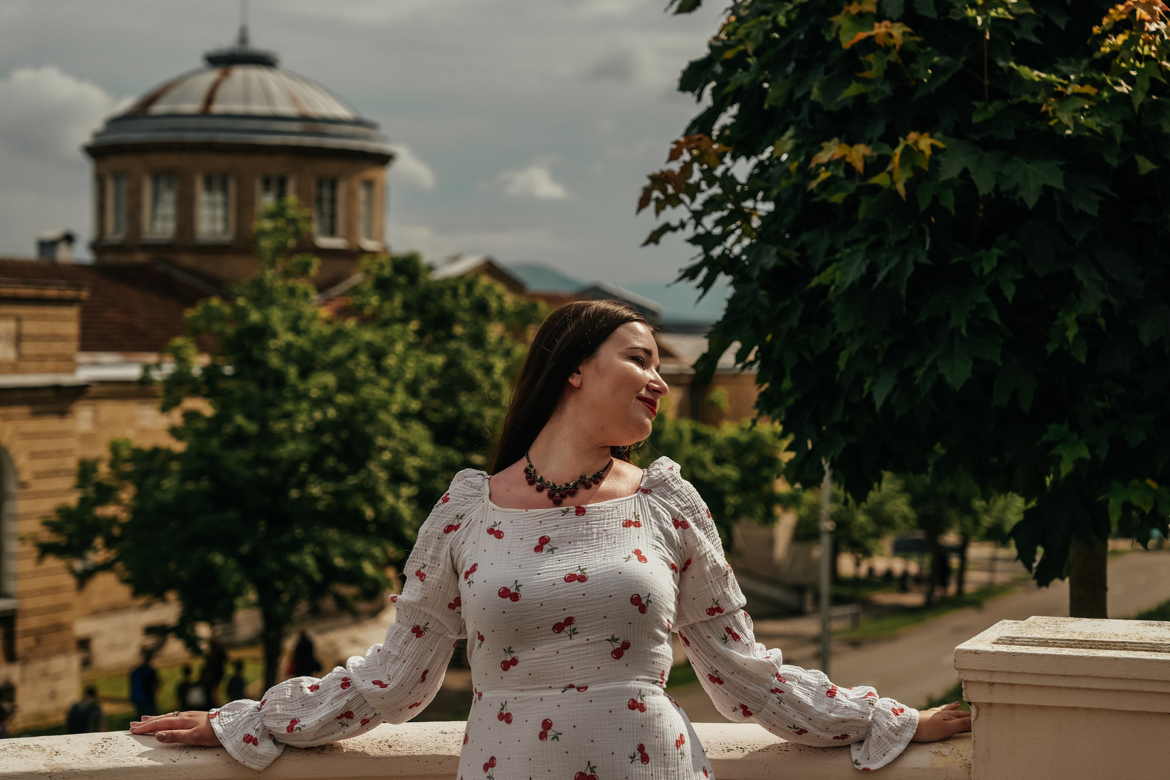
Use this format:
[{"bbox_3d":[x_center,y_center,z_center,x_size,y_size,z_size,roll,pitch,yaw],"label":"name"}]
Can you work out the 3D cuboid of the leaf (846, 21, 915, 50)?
[{"bbox_3d":[0.700,-0.840,5.400,0.160,0.075,0.100,1,2,0],"label":"leaf"}]

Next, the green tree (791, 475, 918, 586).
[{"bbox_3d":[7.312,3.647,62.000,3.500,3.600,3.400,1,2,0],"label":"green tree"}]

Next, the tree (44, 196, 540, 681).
[{"bbox_3d":[-4.809,1.270,37.000,7.900,8.700,7.200,1,2,0],"label":"tree"}]

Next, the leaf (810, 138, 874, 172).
[{"bbox_3d":[0.611,-0.556,5.400,0.150,0.085,0.100,1,2,0],"label":"leaf"}]

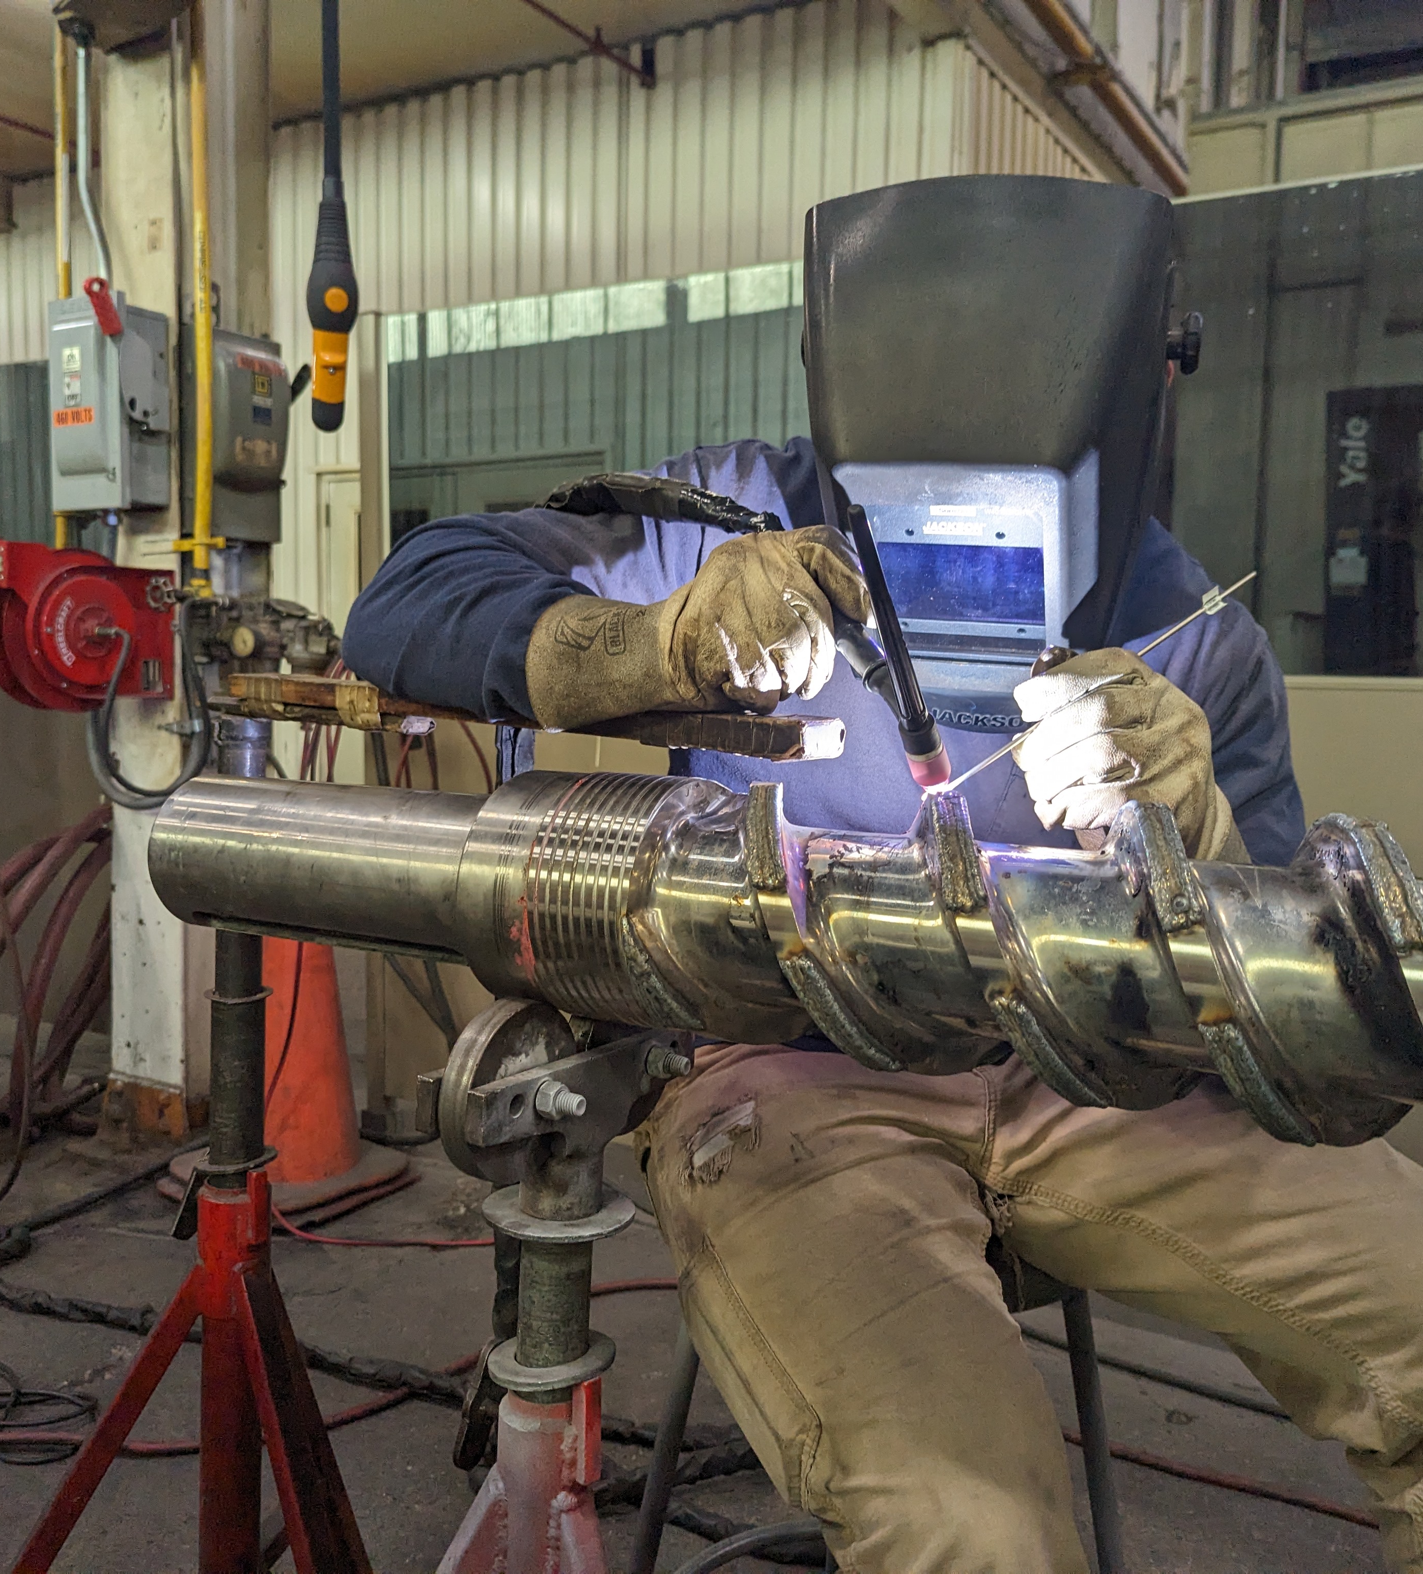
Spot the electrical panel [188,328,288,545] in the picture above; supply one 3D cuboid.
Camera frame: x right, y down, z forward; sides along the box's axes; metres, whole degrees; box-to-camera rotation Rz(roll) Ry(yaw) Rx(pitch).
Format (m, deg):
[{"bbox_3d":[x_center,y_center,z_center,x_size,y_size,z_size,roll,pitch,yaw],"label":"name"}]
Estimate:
[{"bbox_3d":[-1.002,-0.723,3.002,0.129,0.424,0.242,3,5,29],"label":"electrical panel"}]

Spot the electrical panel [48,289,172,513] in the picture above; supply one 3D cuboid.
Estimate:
[{"bbox_3d":[-1.208,-0.758,2.907,0.230,0.414,0.121,3,5,29],"label":"electrical panel"}]

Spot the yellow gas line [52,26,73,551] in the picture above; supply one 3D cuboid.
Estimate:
[{"bbox_3d":[-1.359,-1.037,3.042,0.028,1.077,0.028,3,5,29],"label":"yellow gas line"}]

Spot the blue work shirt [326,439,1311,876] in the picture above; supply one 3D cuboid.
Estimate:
[{"bbox_3d":[0.090,-0.045,1.130,0.710,0.480,0.400,1,4,7],"label":"blue work shirt"}]

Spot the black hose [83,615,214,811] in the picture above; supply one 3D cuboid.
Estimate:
[{"bbox_3d":[-1.087,-0.140,2.800,0.235,0.370,0.130,0,4,-18],"label":"black hose"}]

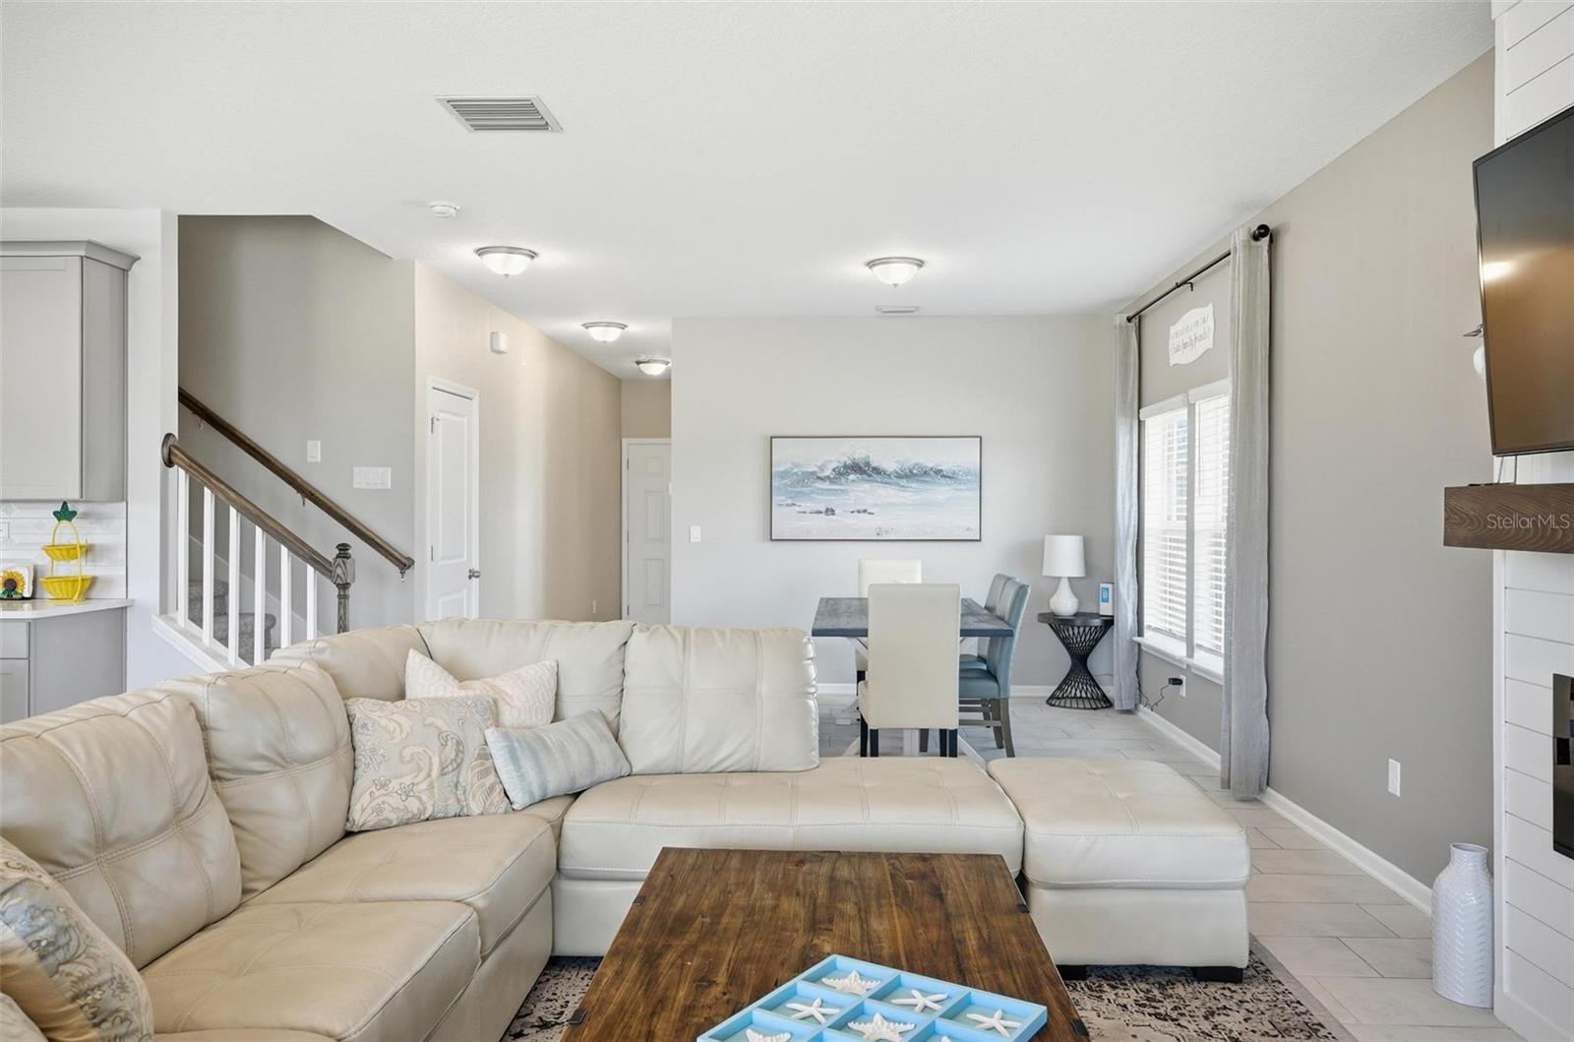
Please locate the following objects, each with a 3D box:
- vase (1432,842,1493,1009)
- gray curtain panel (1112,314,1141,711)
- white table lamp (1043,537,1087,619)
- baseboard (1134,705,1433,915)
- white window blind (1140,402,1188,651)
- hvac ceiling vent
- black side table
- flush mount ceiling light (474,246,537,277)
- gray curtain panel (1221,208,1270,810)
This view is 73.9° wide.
[{"bbox_3d":[1.906,1.118,2.926,0.172,0.408,0.172,0,1,3],"label":"vase"},{"bbox_3d":[2.229,-0.059,6.851,0.140,2.600,0.360,0,1,3],"label":"gray curtain panel"},{"bbox_3d":[1.917,0.382,7.218,0.300,0.555,0.300,0,1,3],"label":"white table lamp"},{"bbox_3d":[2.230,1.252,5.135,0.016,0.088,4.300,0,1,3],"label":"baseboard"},{"bbox_3d":[2.286,-0.002,6.374,0.060,1.380,0.880,0,1,3],"label":"white window blind"},{"bbox_3d":[-1.005,-1.423,3.696,0.352,0.022,0.335,0,1,3],"label":"hvac ceiling vent"},{"bbox_3d":[2.023,0.961,7.230,0.565,0.616,0.565,0,1,3],"label":"black side table"},{"bbox_3d":[-1.517,-1.382,5.707,0.335,0.146,0.335,0,1,3],"label":"flush mount ceiling light"},{"bbox_3d":[2.130,-0.040,4.870,0.120,2.610,0.370,0,1,3],"label":"gray curtain panel"}]

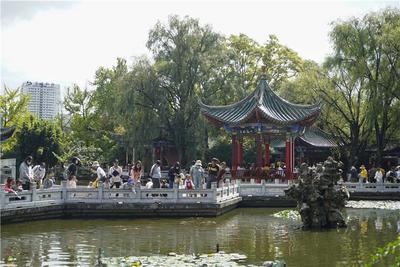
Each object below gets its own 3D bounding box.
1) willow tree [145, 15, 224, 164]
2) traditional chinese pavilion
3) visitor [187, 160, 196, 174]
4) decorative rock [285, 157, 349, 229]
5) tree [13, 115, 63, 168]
[{"bbox_3d":[-1.253,-2.665,41.322,6.600,13.700,6.600,0,-4,0],"label":"willow tree"},{"bbox_3d":[3.710,-0.261,30.107,6.800,7.000,7.300,-1,-5,15],"label":"traditional chinese pavilion"},{"bbox_3d":[-0.326,2.025,22.210,0.500,1.670,0.350,-2,-5,20],"label":"visitor"},{"bbox_3d":[3.919,1.954,17.201,2.100,2.360,1.750,-1,-4,13],"label":"decorative rock"},{"bbox_3d":[-13.588,1.376,43.020,3.900,5.800,3.800,0,-4,0],"label":"tree"}]

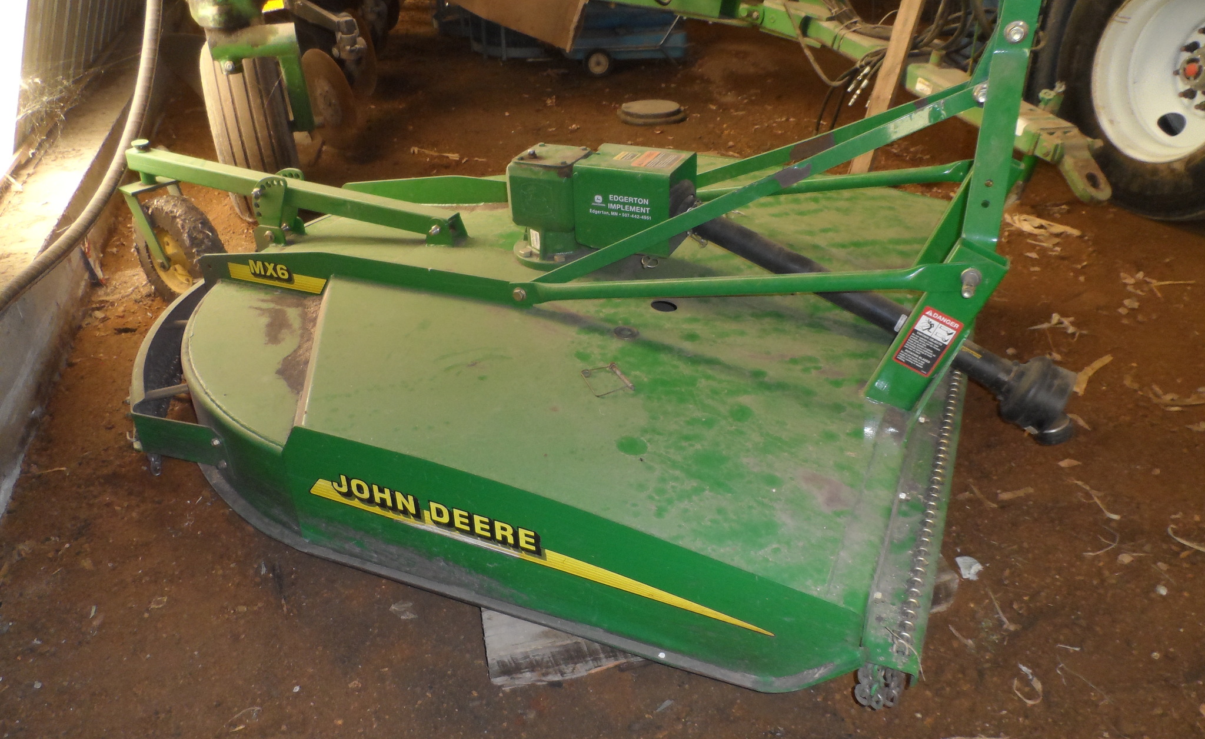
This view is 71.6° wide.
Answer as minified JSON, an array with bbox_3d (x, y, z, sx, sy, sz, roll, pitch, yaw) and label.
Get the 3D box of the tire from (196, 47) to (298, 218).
[{"bbox_3d":[-1.492,-1.024,3.610,0.272,0.765,0.765,-12,31,-15],"label":"tire"}]

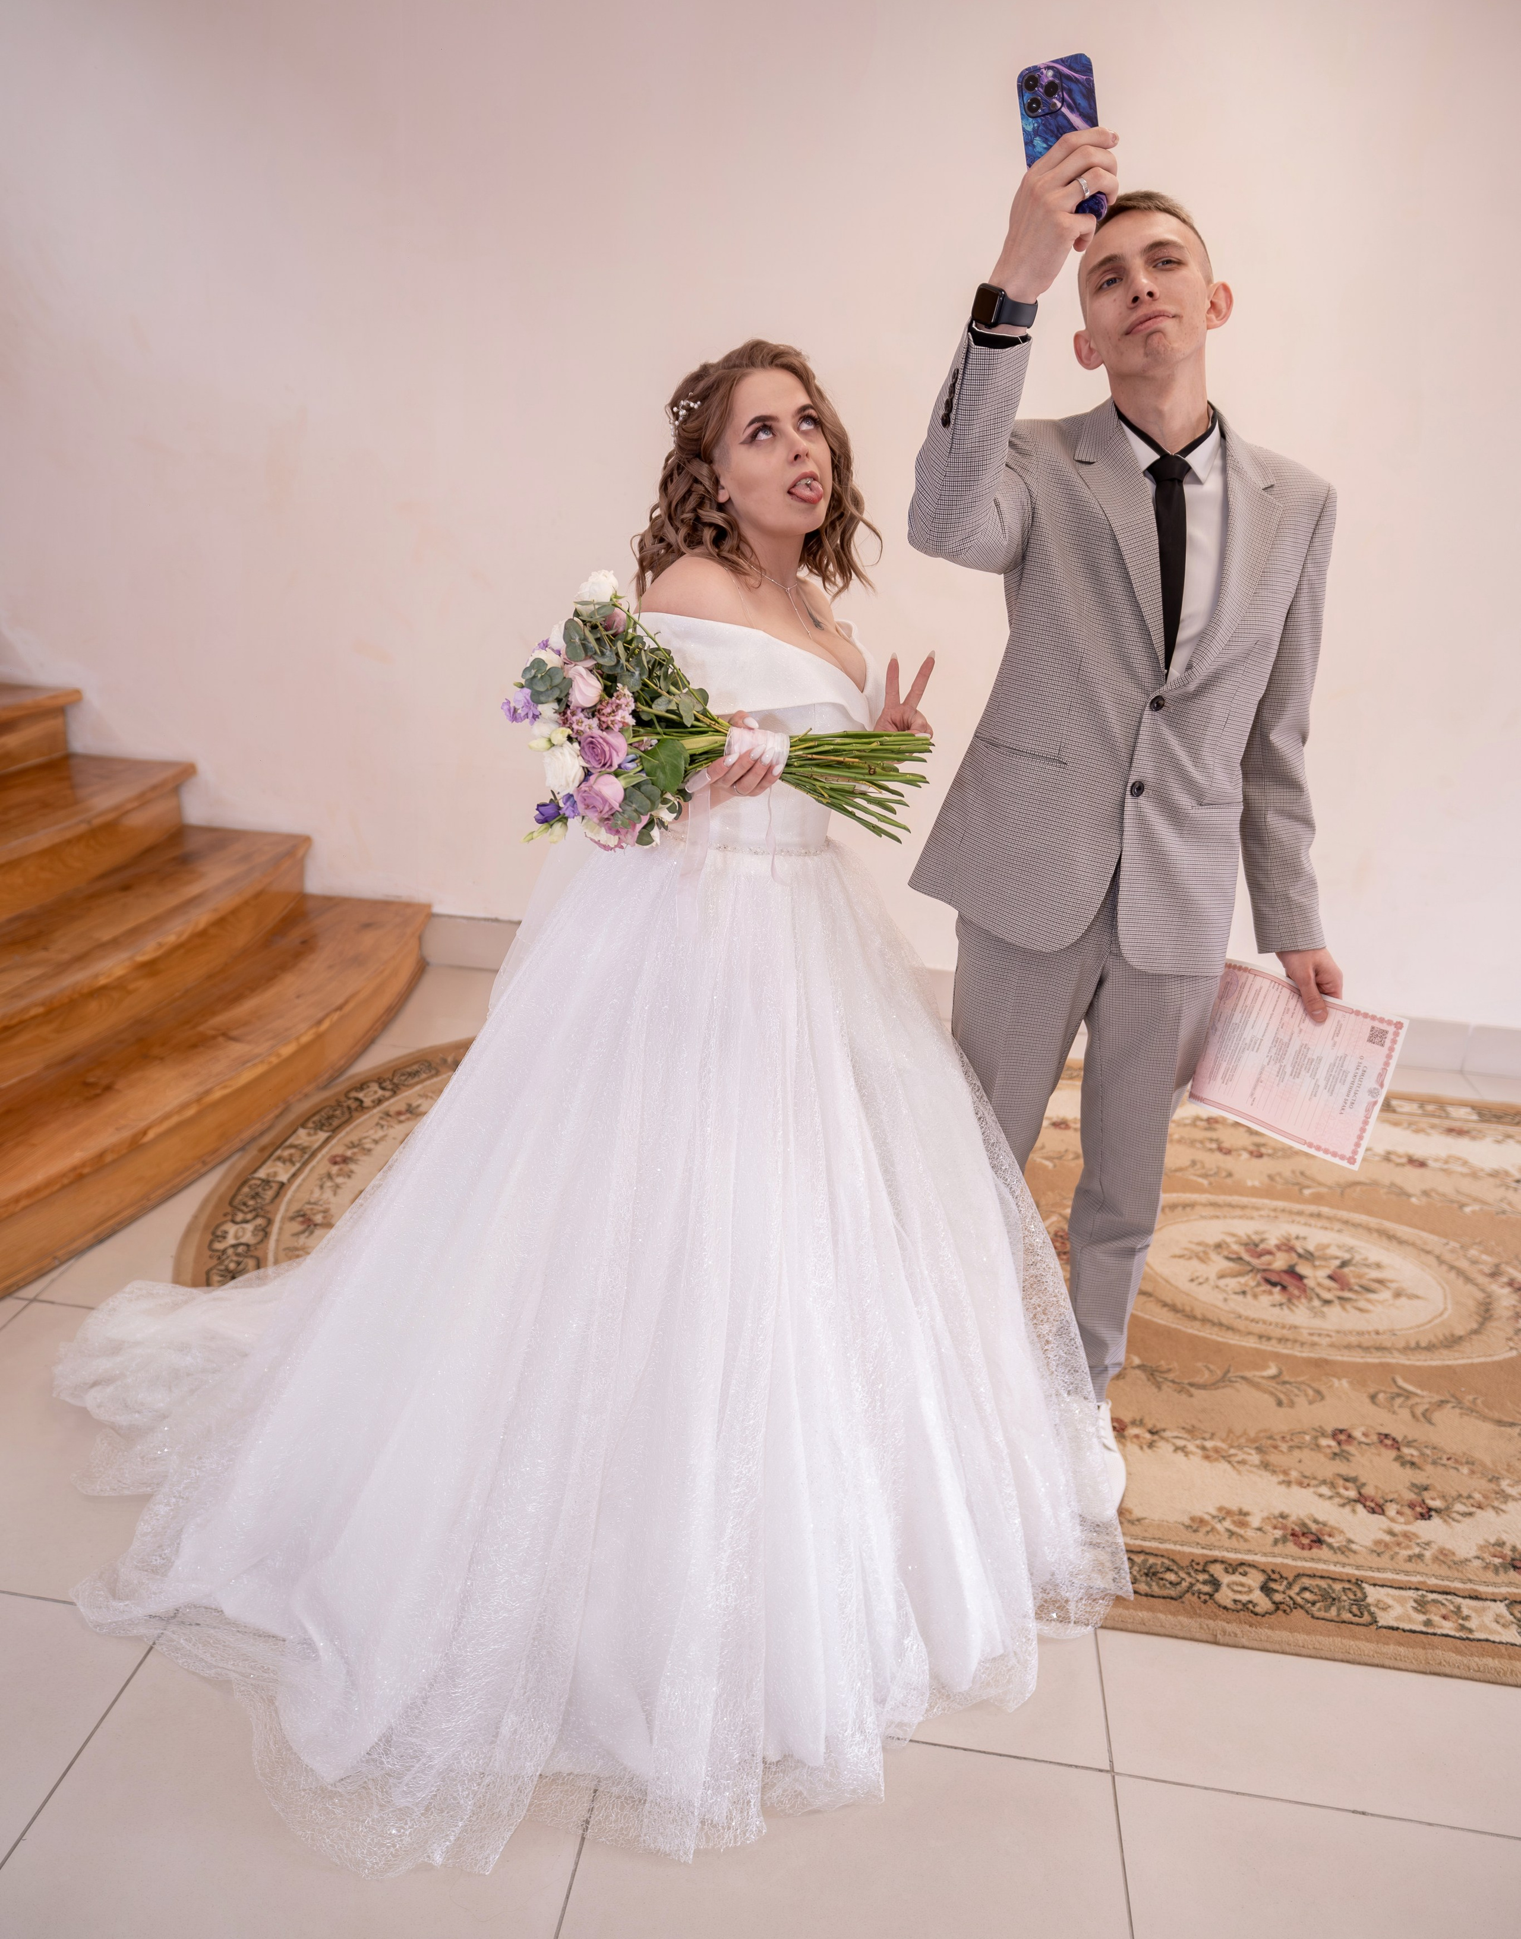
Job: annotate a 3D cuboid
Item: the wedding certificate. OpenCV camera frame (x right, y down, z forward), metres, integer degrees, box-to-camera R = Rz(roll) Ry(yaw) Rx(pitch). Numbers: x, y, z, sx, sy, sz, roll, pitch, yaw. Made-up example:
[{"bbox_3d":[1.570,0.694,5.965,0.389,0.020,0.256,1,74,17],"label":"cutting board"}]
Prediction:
[{"bbox_3d":[0.711,0.119,1.748,0.285,0.210,0.030,23,7,29],"label":"wedding certificate"}]

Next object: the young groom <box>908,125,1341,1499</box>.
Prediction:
[{"bbox_3d":[0.453,-0.059,1.690,0.634,1.765,0.440,3,22,-1],"label":"young groom"}]

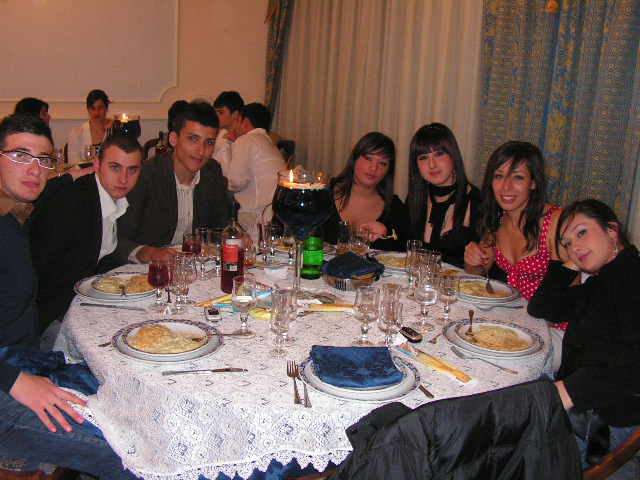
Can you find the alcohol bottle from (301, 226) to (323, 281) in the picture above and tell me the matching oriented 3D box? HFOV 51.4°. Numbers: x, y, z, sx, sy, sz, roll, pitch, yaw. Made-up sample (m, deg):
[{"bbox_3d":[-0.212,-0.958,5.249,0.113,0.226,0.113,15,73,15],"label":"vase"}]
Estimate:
[{"bbox_3d":[-0.025,0.032,2.369,0.071,0.210,0.071,3,15,0],"label":"alcohol bottle"}]

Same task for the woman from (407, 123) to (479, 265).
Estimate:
[{"bbox_3d":[0.431,0.180,2.726,0.480,1.290,0.680,9,16,22],"label":"woman"}]

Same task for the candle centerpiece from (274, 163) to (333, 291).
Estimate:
[{"bbox_3d":[-0.060,-0.022,2.073,0.185,0.410,0.185,3,14,0],"label":"candle centerpiece"}]

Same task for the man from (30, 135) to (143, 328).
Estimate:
[{"bbox_3d":[-0.825,0.261,2.279,0.750,1.230,0.550,13,17,33],"label":"man"}]

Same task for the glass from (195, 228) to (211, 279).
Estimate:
[{"bbox_3d":[-0.409,0.042,2.321,0.060,0.175,0.060,3,15,0],"label":"glass"}]

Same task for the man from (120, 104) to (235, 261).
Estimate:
[{"bbox_3d":[-0.483,0.141,2.561,0.560,1.320,0.780,-5,16,-29],"label":"man"}]

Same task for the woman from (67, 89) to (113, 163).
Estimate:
[{"bbox_3d":[-1.618,-0.467,4.911,0.500,1.240,0.700,-2,15,-19],"label":"woman"}]

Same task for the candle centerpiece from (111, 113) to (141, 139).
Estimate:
[{"bbox_3d":[-1.239,-0.624,4.276,0.190,0.400,0.190,3,15,0],"label":"candle centerpiece"}]

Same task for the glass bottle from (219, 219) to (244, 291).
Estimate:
[{"bbox_3d":[-0.274,0.024,2.103,0.073,0.286,0.073,3,14,0],"label":"glass bottle"}]

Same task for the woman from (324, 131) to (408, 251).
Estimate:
[{"bbox_3d":[0.192,0.157,2.868,0.490,1.235,0.680,5,15,7],"label":"woman"}]

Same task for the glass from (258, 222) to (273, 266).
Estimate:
[{"bbox_3d":[-0.203,0.010,2.515,0.056,0.160,0.056,3,15,0],"label":"glass"}]

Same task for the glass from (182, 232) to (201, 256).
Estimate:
[{"bbox_3d":[-0.445,0.035,2.298,0.067,0.155,0.067,3,14,0],"label":"glass"}]

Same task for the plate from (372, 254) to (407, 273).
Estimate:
[{"bbox_3d":[0.326,0.073,2.553,0.278,0.036,0.278,3,14,0],"label":"plate"}]

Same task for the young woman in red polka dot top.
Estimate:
[{"bbox_3d":[0.642,0.263,2.467,0.780,1.240,0.500,-11,19,-44],"label":"young woman in red polka dot top"}]

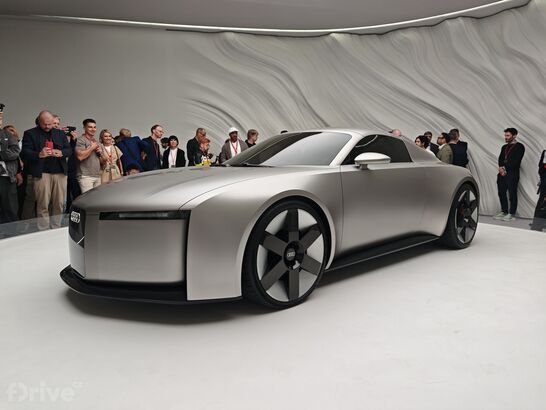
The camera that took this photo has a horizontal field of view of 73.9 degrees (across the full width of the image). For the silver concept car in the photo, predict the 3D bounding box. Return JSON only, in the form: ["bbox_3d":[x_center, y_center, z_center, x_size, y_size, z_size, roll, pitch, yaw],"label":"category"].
[{"bbox_3d":[0.489,-0.150,3.748,4.520,1.280,1.970,-5,7,-40],"label":"silver concept car"}]

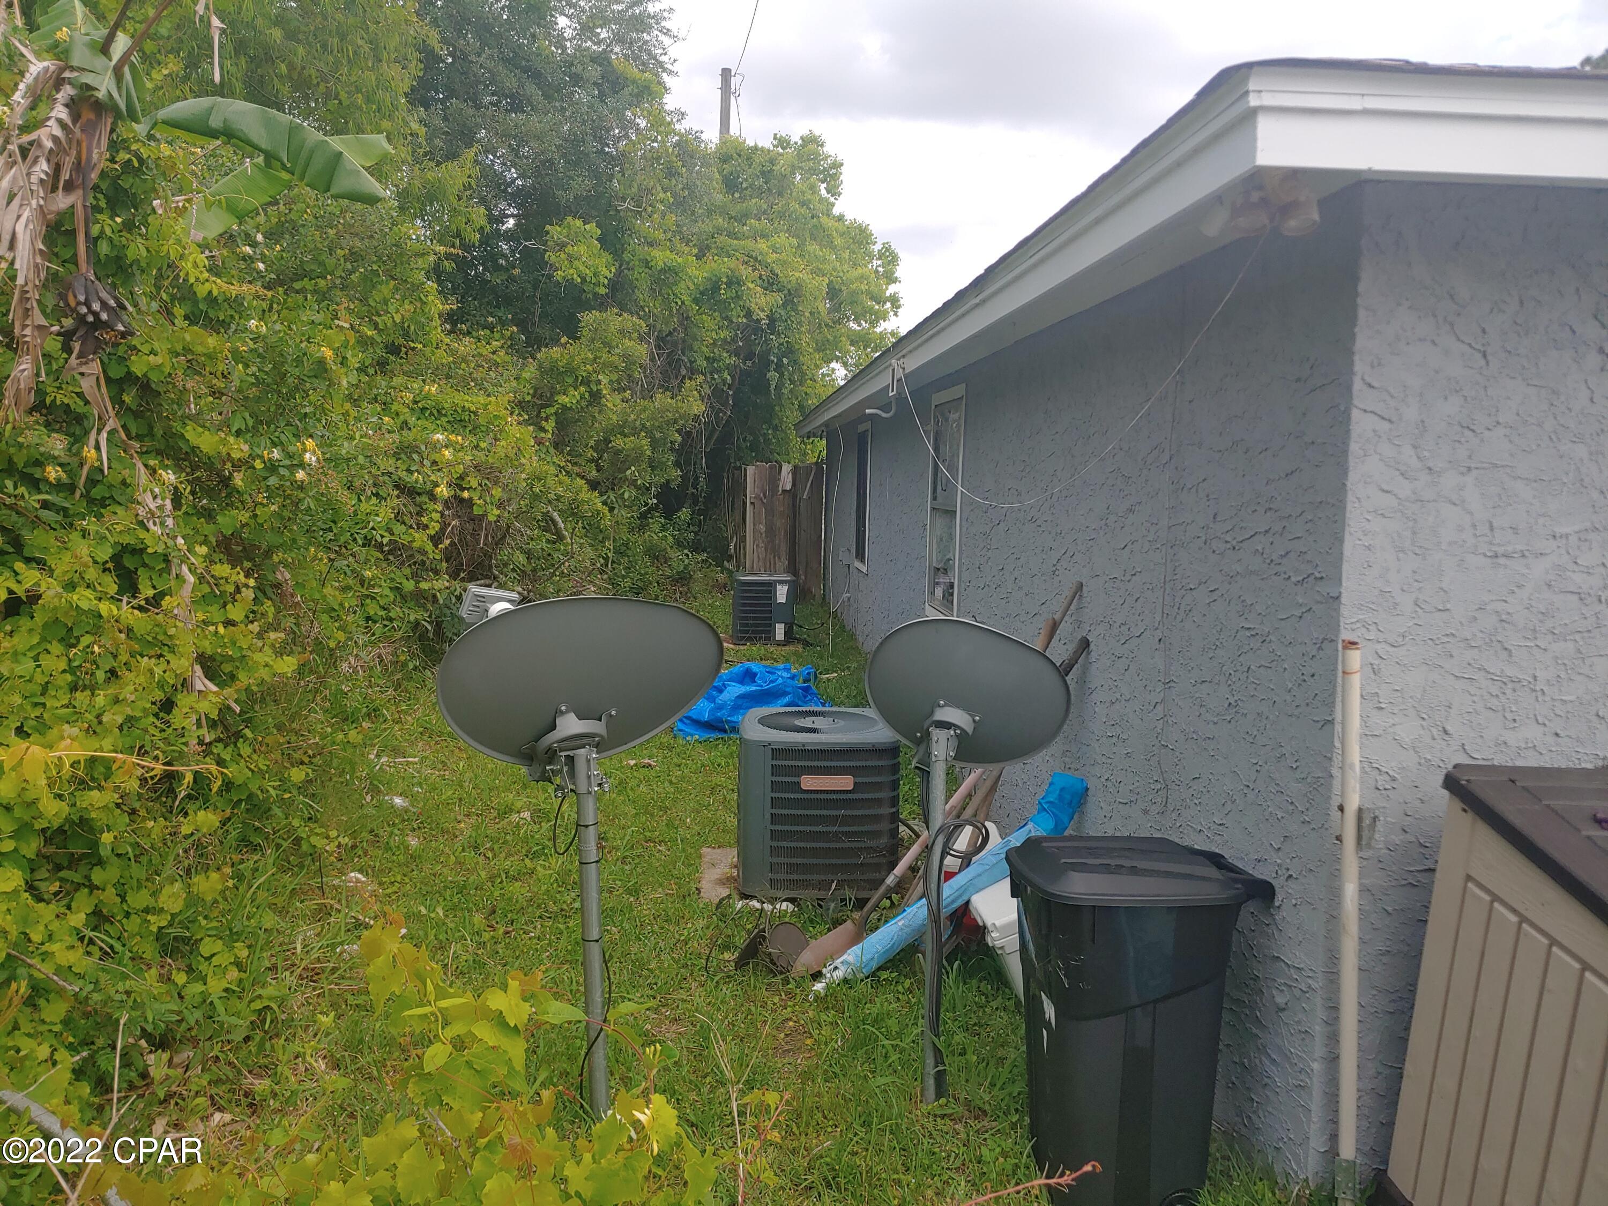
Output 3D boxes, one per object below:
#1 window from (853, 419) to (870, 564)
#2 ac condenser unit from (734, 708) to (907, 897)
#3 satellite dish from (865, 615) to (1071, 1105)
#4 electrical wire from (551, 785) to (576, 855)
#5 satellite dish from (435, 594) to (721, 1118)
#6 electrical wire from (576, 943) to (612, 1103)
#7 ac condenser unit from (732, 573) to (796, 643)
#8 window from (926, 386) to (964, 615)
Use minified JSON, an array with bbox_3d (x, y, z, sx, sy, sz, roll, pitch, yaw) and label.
[{"bbox_3d":[0.640,-1.146,12.620,0.100,1.600,1.120,0,6,-4],"label":"window"},{"bbox_3d":[0.044,0.840,5.048,0.650,0.660,0.650,0,6,-4],"label":"ac condenser unit"},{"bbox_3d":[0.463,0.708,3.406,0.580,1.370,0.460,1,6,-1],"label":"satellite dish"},{"bbox_3d":[-0.635,0.572,3.067,0.072,0.187,0.050,0,6,-4],"label":"electrical wire"},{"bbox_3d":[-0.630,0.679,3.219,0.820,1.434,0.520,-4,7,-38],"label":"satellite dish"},{"bbox_3d":[-0.567,1.128,3.127,0.092,0.430,0.060,0,6,-4],"label":"electrical wire"},{"bbox_3d":[-0.431,0.047,12.647,0.660,0.690,0.660,0,6,-4],"label":"ac condenser unit"},{"bbox_3d":[0.956,-0.661,7.936,0.100,1.600,1.130,0,6,-4],"label":"window"}]

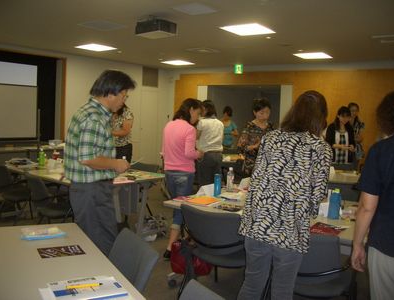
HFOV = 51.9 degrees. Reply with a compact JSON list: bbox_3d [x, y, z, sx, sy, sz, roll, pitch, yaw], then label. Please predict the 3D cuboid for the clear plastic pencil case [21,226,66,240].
[{"bbox_3d":[-0.793,0.432,2.098,0.205,0.028,0.120,0,5,-31],"label":"clear plastic pencil case"}]

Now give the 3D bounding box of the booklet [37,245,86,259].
[{"bbox_3d":[-0.668,0.501,1.992,0.207,0.006,0.147,0,5,-27],"label":"booklet"}]

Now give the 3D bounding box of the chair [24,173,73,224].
[{"bbox_3d":[-1.286,0.630,3.823,0.550,0.790,0.520,-2,7,-42],"label":"chair"}]

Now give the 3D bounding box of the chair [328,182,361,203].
[{"bbox_3d":[1.317,0.724,3.788,0.500,0.800,0.540,6,5,39],"label":"chair"}]

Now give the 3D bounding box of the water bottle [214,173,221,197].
[{"bbox_3d":[0.185,0.315,3.590,0.068,0.205,0.068,3,5,0],"label":"water bottle"}]

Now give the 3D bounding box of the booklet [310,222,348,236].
[{"bbox_3d":[0.855,0.519,2.620,0.200,0.008,0.265,7,6,38],"label":"booklet"}]

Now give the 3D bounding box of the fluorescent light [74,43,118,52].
[{"bbox_3d":[-2.050,-2.101,8.249,0.600,0.060,0.600,6,5,39],"label":"fluorescent light"}]

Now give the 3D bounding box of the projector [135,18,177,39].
[{"bbox_3d":[-0.538,-1.595,5.349,0.450,0.150,0.320,6,5,39],"label":"projector"}]

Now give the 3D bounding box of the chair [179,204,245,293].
[{"bbox_3d":[0.173,0.781,2.886,0.520,0.790,0.550,5,5,24],"label":"chair"}]

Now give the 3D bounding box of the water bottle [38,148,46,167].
[{"bbox_3d":[-1.849,0.089,4.823,0.067,0.208,0.067,6,5,39],"label":"water bottle"}]

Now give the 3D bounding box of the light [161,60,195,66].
[{"bbox_3d":[-0.469,-2.186,10.150,0.600,0.050,0.600,7,6,38],"label":"light"}]

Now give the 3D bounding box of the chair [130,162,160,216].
[{"bbox_3d":[-0.795,0.568,4.819,0.520,0.790,0.550,7,6,38],"label":"chair"}]

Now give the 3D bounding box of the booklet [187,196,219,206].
[{"bbox_3d":[0.053,0.402,3.170,0.190,0.012,0.245,5,5,29],"label":"booklet"}]

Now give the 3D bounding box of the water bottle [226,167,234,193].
[{"bbox_3d":[0.313,0.269,3.735,0.066,0.218,0.066,6,5,39],"label":"water bottle"}]

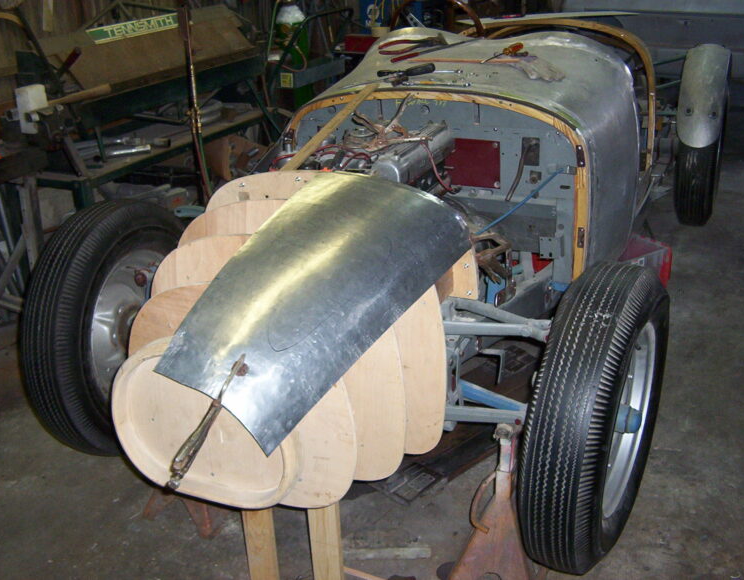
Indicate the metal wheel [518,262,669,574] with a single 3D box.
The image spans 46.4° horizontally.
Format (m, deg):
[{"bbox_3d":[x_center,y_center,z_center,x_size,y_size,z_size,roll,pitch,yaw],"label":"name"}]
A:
[{"bbox_3d":[0.475,0.264,1.814,0.146,0.663,0.663,12,27,27],"label":"metal wheel"}]

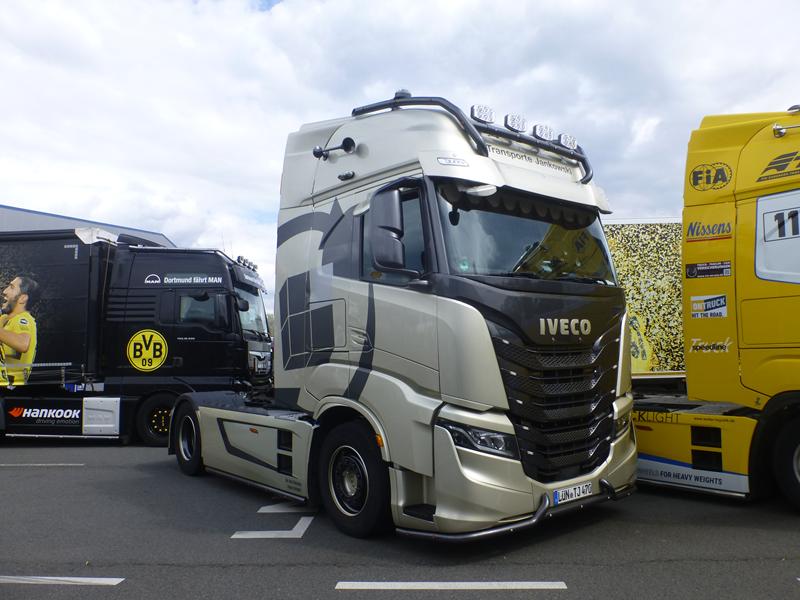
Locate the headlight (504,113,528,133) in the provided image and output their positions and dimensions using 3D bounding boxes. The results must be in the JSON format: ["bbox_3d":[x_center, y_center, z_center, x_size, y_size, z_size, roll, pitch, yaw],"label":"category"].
[{"bbox_3d":[0.993,-1.531,5.452,0.245,0.145,0.070,2,-6,-39],"label":"headlight"}]

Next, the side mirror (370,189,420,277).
[{"bbox_3d":[-0.052,-0.518,4.840,0.310,0.680,0.250,2,-6,-39],"label":"side mirror"}]

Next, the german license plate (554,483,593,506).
[{"bbox_3d":[1.413,1.572,5.082,0.520,0.110,0.015,2,-6,-39],"label":"german license plate"}]

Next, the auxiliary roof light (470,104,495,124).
[{"bbox_3d":[0.676,-1.540,5.205,0.250,0.140,0.080,2,-6,-40],"label":"auxiliary roof light"}]

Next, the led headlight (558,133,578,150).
[{"bbox_3d":[1.595,-1.506,5.943,0.245,0.145,0.070,2,-6,-39],"label":"led headlight"}]

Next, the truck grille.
[{"bbox_3d":[1.363,0.872,5.179,1.660,1.200,0.200,2,-6,-39],"label":"truck grille"}]

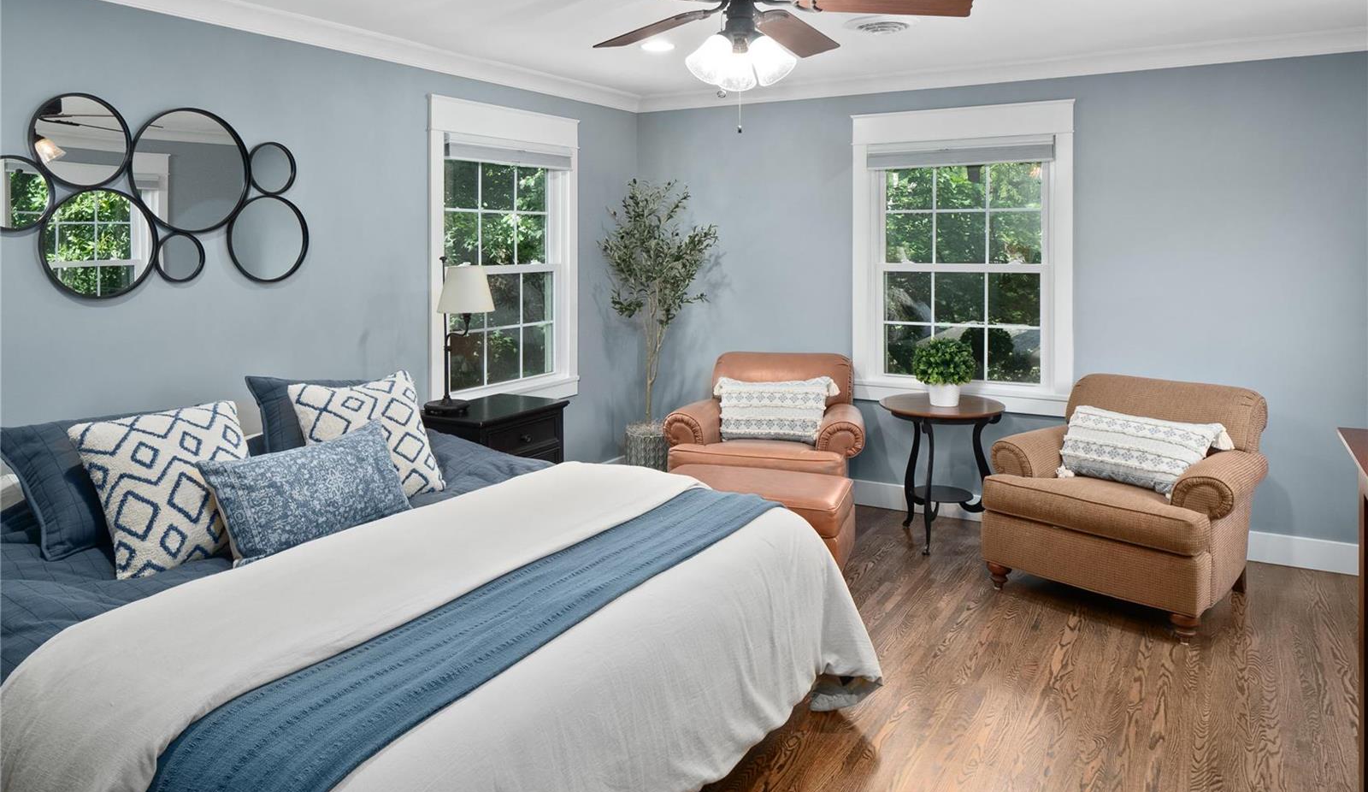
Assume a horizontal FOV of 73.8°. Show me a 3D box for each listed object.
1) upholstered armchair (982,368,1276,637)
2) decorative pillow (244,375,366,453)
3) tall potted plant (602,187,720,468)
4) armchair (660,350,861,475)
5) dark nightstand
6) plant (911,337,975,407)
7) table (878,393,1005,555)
[{"bbox_3d":[1.920,0.404,4.000,0.950,0.840,0.920,8,11,44],"label":"upholstered armchair"},{"bbox_3d":[-1.396,0.167,3.653,0.180,0.500,0.630,-22,-8,40],"label":"decorative pillow"},{"bbox_3d":[-0.150,-0.332,5.350,0.690,1.870,0.660,0,8,0],"label":"tall potted plant"},{"bbox_3d":[0.460,0.252,4.850,0.980,0.870,0.900,3,8,18],"label":"armchair"},{"bbox_3d":[-0.917,0.406,4.410,0.470,0.700,0.670,5,9,30],"label":"dark nightstand"},{"bbox_3d":[1.301,-0.118,4.580,0.310,0.350,0.310,0,8,0],"label":"plant"},{"bbox_3d":[1.300,0.389,4.600,0.640,0.670,0.640,0,8,0],"label":"table"}]

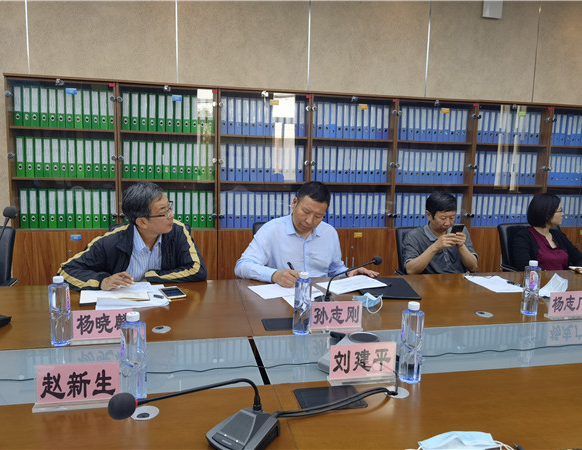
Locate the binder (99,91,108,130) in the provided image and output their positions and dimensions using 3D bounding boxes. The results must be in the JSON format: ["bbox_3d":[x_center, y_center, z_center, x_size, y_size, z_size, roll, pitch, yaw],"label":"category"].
[{"bbox_3d":[-1.555,-0.955,3.960,0.059,0.317,0.280,0,7,-11],"label":"binder"}]

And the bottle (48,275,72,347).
[{"bbox_3d":[-0.784,0.291,1.583,0.066,0.228,0.066,0,7,-12],"label":"bottle"}]

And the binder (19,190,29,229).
[{"bbox_3d":[-2.170,-0.147,3.895,0.056,0.315,0.285,0,7,-12],"label":"binder"}]

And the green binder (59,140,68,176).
[{"bbox_3d":[-1.857,-0.555,3.908,0.060,0.315,0.280,0,7,-12],"label":"green binder"}]

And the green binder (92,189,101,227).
[{"bbox_3d":[-1.637,-0.148,4.006,0.064,0.318,0.285,0,7,-12],"label":"green binder"}]

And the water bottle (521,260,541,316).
[{"bbox_3d":[1.027,0.265,1.997,0.063,0.230,0.063,0,7,-12],"label":"water bottle"}]

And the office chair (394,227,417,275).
[{"bbox_3d":[1.080,0.538,3.250,0.580,0.970,0.620,-1,7,-15],"label":"office chair"}]

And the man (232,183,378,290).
[{"bbox_3d":[0.082,0.395,2.682,0.780,1.285,0.750,0,7,-12],"label":"man"}]

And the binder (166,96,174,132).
[{"bbox_3d":[-1.035,-0.948,4.030,0.064,0.318,0.285,0,7,-12],"label":"binder"}]

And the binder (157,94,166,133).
[{"bbox_3d":[-1.099,-0.938,4.018,0.060,0.315,0.280,0,7,-12],"label":"binder"}]

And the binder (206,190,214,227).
[{"bbox_3d":[-0.729,-0.149,4.223,0.059,0.317,0.280,0,7,-11],"label":"binder"}]

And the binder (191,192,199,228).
[{"bbox_3d":[-0.858,-0.145,4.186,0.060,0.318,0.285,0,7,-12],"label":"binder"}]

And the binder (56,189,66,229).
[{"bbox_3d":[-1.917,-0.146,3.985,0.059,0.317,0.280,0,7,-11],"label":"binder"}]

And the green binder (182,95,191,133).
[{"bbox_3d":[-0.907,-0.956,4.090,0.059,0.317,0.280,0,7,-11],"label":"green binder"}]

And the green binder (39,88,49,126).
[{"bbox_3d":[-1.980,-0.945,3.835,0.060,0.315,0.280,0,7,-12],"label":"green binder"}]

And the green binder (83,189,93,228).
[{"bbox_3d":[-1.700,-0.146,3.992,0.060,0.315,0.280,0,7,-12],"label":"green binder"}]

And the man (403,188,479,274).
[{"bbox_3d":[0.985,0.406,3.004,0.520,1.233,0.720,0,7,-7],"label":"man"}]

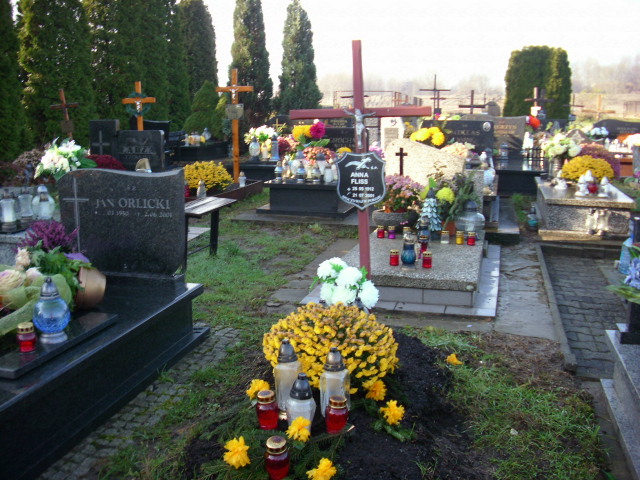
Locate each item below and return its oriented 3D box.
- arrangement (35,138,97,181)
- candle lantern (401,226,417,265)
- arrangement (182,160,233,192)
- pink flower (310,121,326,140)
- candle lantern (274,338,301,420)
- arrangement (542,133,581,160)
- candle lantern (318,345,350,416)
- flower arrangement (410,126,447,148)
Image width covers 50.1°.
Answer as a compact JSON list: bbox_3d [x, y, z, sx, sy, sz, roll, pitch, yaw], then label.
[{"bbox_3d":[-2.372,-0.734,6.400,0.570,0.440,0.420,3,11,15],"label":"arrangement"},{"bbox_3d":[0.663,0.073,5.095,0.115,0.278,0.115,3,11,14],"label":"candle lantern"},{"bbox_3d":[-1.513,-0.847,9.200,0.680,0.460,0.640,3,12,15],"label":"arrangement"},{"bbox_3d":[-0.020,-1.489,9.300,0.200,0.220,0.170,3,11,15],"label":"pink flower"},{"bbox_3d":[-0.117,0.481,2.392,0.093,0.273,0.093,3,12,15],"label":"candle lantern"},{"bbox_3d":[3.142,-1.210,8.900,0.480,0.370,0.430,3,12,14],"label":"arrangement"},{"bbox_3d":[0.052,0.506,2.440,0.110,0.265,0.110,0,12,0],"label":"candle lantern"},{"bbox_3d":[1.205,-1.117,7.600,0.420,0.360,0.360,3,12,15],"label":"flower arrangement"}]

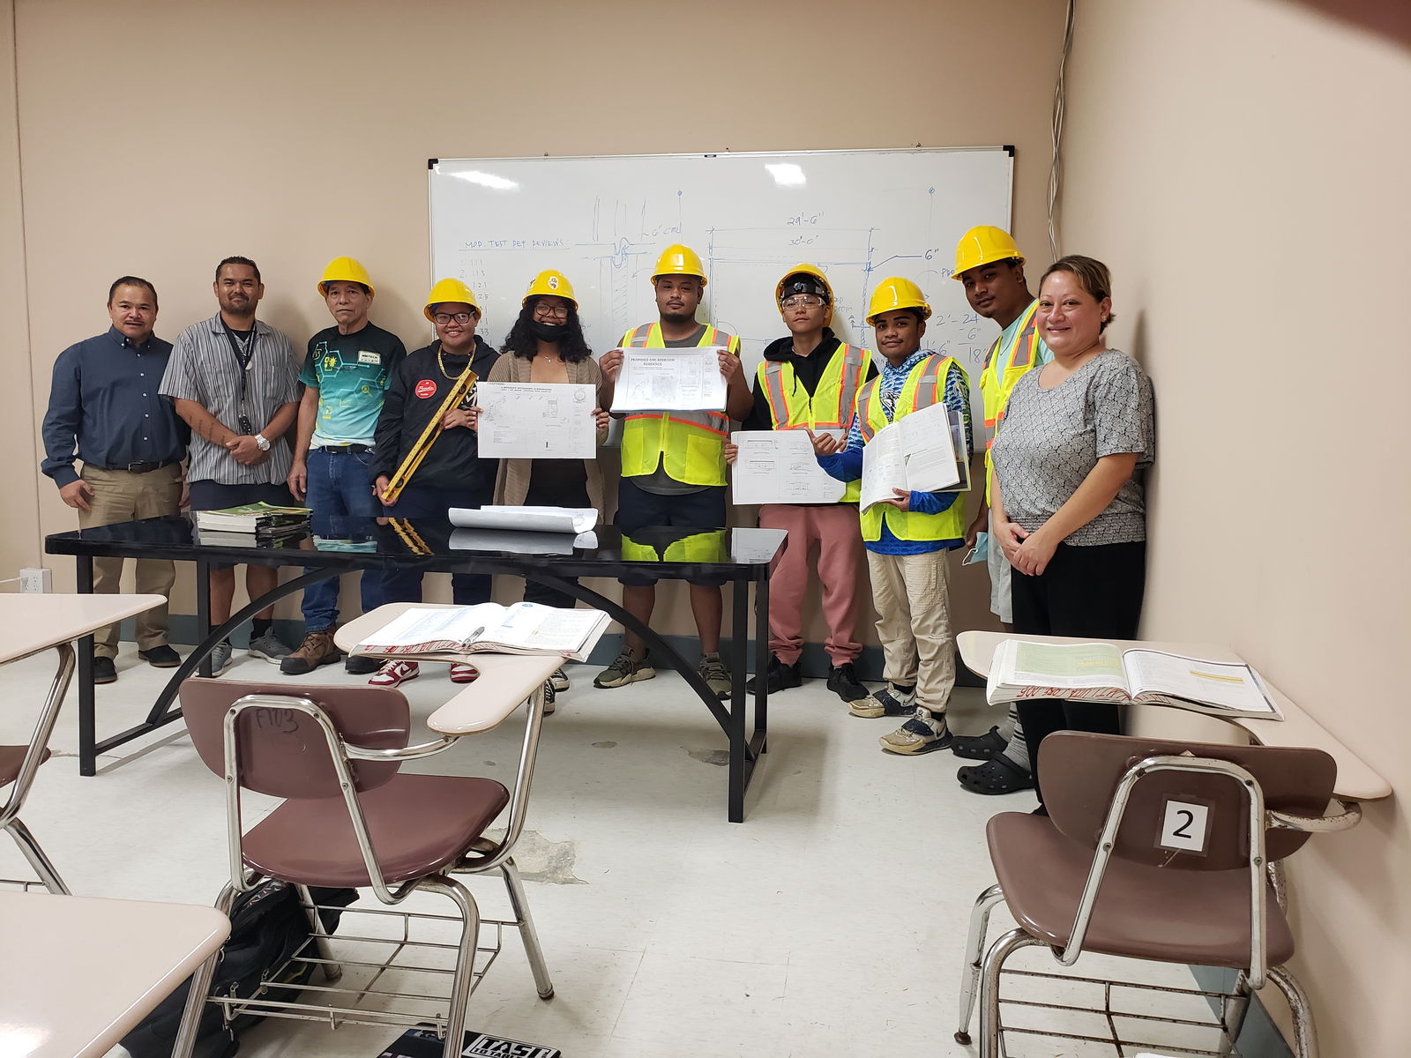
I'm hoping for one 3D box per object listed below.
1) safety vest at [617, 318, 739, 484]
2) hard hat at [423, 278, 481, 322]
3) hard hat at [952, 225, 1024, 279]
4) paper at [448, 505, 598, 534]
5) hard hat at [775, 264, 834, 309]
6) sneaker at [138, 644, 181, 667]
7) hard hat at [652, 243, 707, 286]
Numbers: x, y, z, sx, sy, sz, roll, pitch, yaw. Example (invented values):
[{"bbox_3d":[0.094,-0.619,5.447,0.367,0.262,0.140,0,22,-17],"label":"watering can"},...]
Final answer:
[{"bbox_3d":[-0.107,-0.492,4.202,0.490,0.660,0.290,2,7,9],"label":"safety vest"},{"bbox_3d":[-1.011,-0.919,4.236,0.225,0.160,0.285,0,-9,-8],"label":"hard hat"},{"bbox_3d":[0.878,-0.865,3.299,0.225,0.155,0.280,-2,12,43],"label":"hard hat"},{"bbox_3d":[-0.605,-0.032,3.522,0.440,0.072,0.170,2,7,14],"label":"paper"},{"bbox_3d":[0.389,-0.944,4.137,0.225,0.155,0.280,1,-33,5],"label":"hard hat"},{"bbox_3d":[-2.398,0.528,4.660,0.105,0.110,0.285,-5,8,-42],"label":"sneaker"},{"bbox_3d":[-0.102,-1.043,4.185,0.225,0.160,0.285,2,-2,6],"label":"hard hat"}]

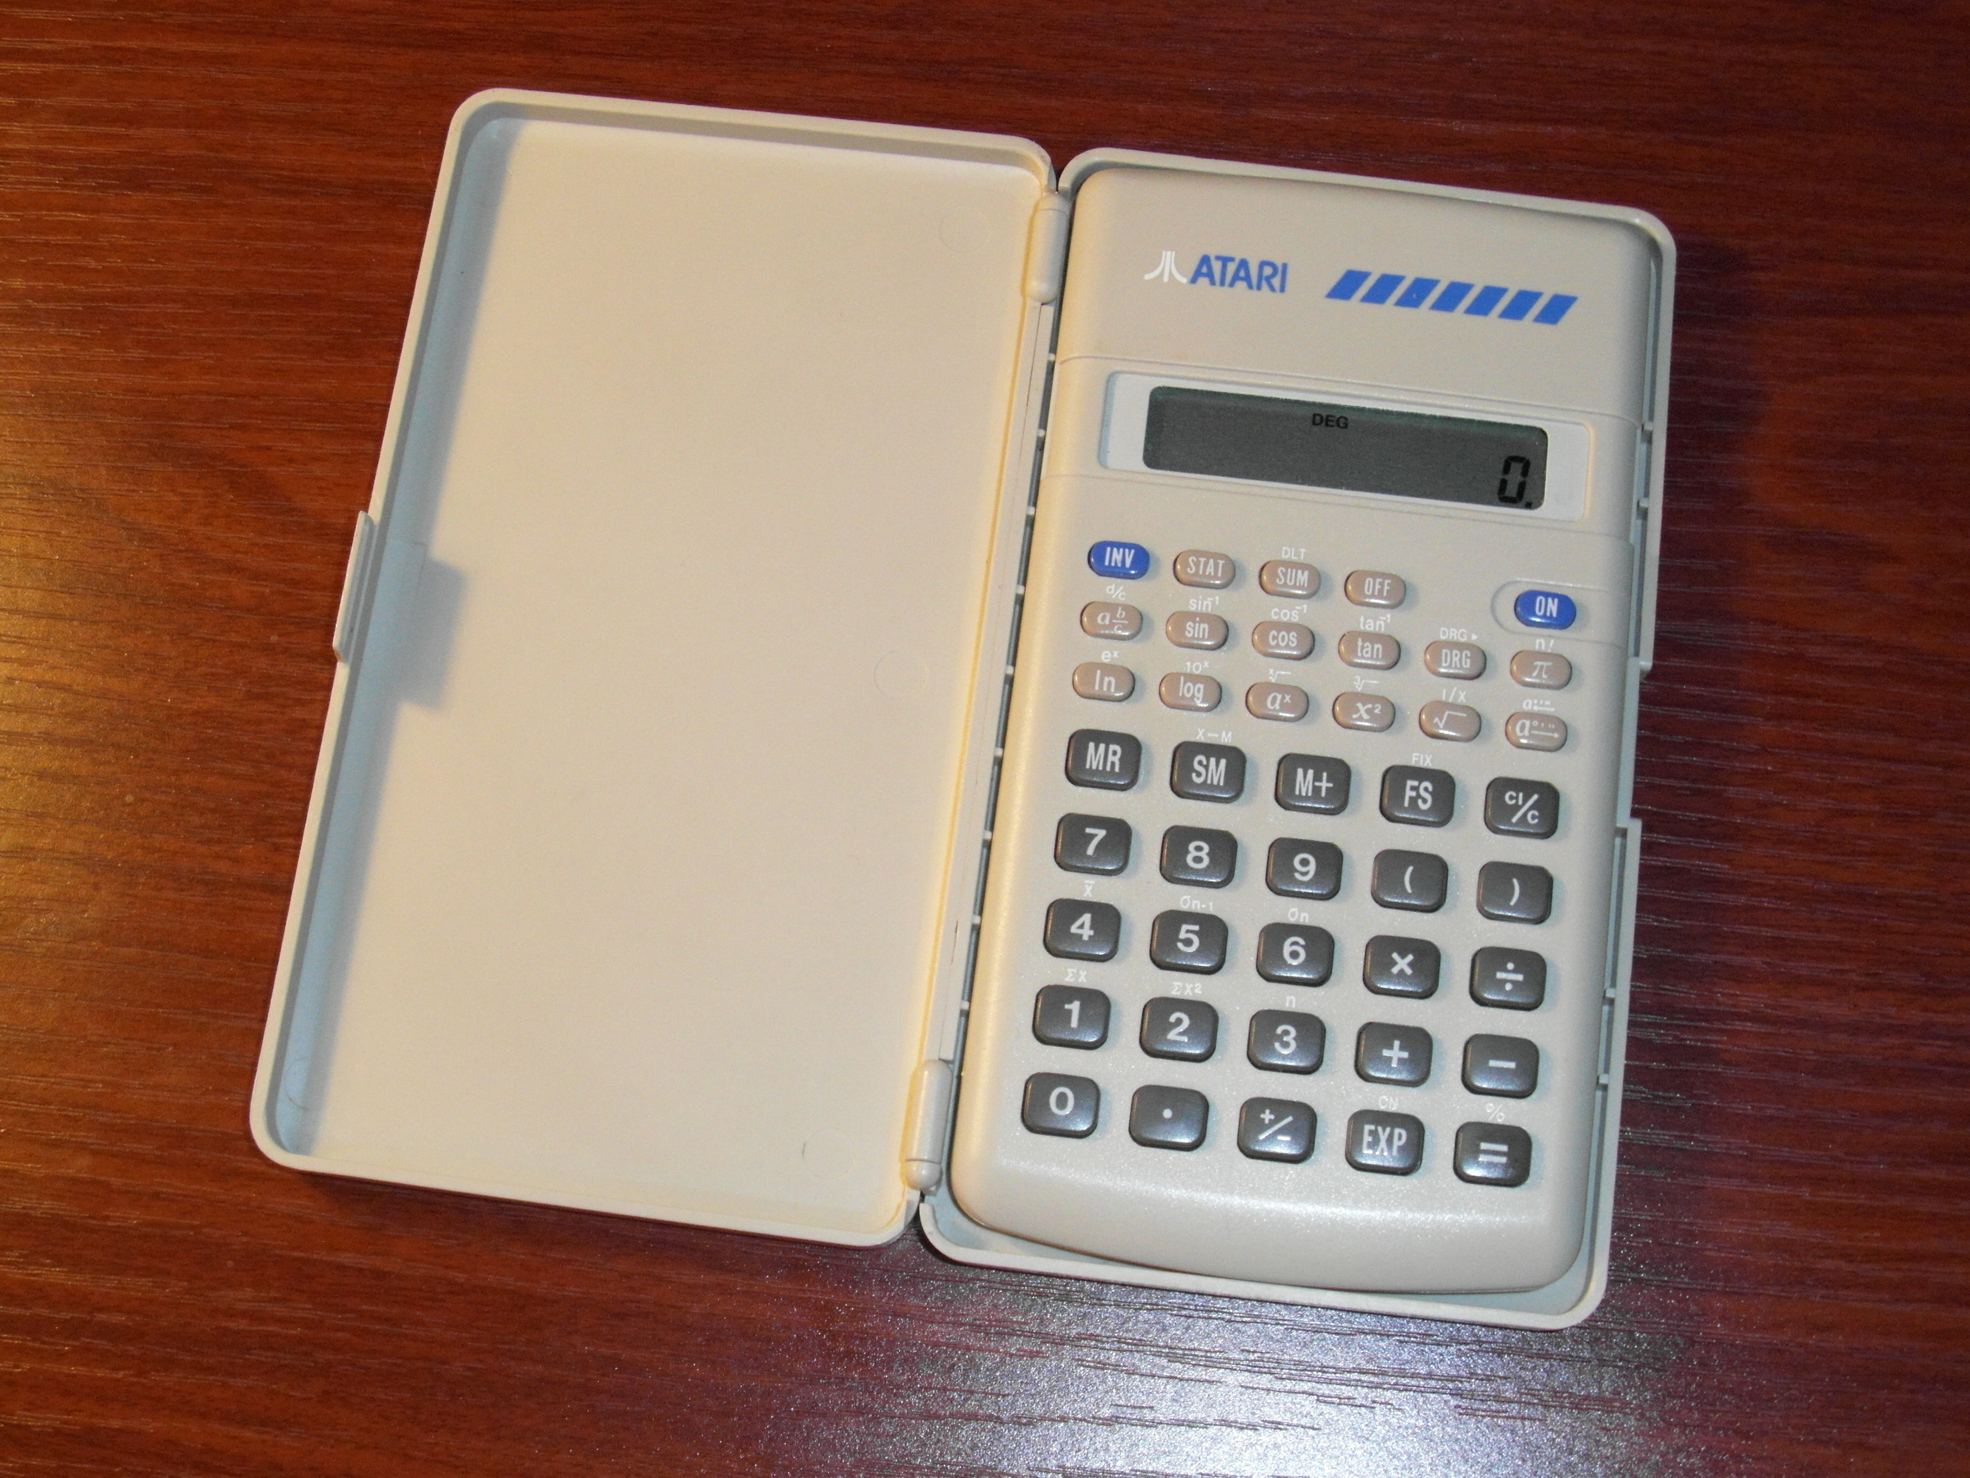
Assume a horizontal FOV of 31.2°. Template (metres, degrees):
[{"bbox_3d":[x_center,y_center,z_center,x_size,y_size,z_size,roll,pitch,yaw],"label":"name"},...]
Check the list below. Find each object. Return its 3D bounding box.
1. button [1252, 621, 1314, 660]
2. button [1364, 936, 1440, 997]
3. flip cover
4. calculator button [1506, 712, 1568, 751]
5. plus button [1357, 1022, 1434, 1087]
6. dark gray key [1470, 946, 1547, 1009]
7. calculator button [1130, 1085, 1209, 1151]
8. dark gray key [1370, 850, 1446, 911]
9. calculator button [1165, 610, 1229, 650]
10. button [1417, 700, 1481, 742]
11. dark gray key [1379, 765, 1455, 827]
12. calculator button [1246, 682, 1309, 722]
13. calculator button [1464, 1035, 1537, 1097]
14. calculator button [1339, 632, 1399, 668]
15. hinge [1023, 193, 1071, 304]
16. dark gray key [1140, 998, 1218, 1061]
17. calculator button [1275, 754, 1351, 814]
[{"bbox_3d":[0.034,-0.011,0.407,0.007,0.002,0.004,6,72,3],"label":"button"},{"bbox_3d":[0.047,0.026,0.400,0.009,0.002,0.007,7,71,3],"label":"button"},{"bbox_3d":[-0.037,-0.012,0.425,0.078,0.006,0.141,7,70,3],"label":"flip cover"},{"bbox_3d":[0.066,-0.001,0.424,0.007,0.002,0.004,7,74,3],"label":"calculator button"},{"bbox_3d":[0.045,0.035,0.392,0.009,0.002,0.007,6,72,3],"label":"plus button"},{"bbox_3d":[0.060,0.027,0.402,0.009,0.002,0.007,7,71,3],"label":"dark gray key"},{"bbox_3d":[0.020,0.042,0.390,0.009,0.002,0.007,6,72,3],"label":"calculator button"},{"bbox_3d":[0.049,0.016,0.403,0.009,0.002,0.007,7,71,3],"label":"dark gray key"},{"bbox_3d":[0.026,-0.013,0.428,0.007,0.002,0.004,7,74,3],"label":"calculator button"},{"bbox_3d":[0.056,-0.002,0.425,0.007,0.002,0.004,7,74,3],"label":"button"},{"bbox_3d":[0.049,0.006,0.401,0.009,0.002,0.007,6,72,3],"label":"dark gray key"},{"bbox_3d":[0.034,-0.004,0.414,0.007,0.002,0.004,7,71,3],"label":"calculator button"},{"bbox_3d":[0.057,0.036,0.391,0.009,0.002,0.007,6,72,3],"label":"calculator button"},{"bbox_3d":[0.045,-0.011,0.412,0.007,0.002,0.004,7,71,3],"label":"calculator button"},{"bbox_3d":[0.008,-0.062,0.444,0.005,0.005,0.015,7,71,3],"label":"hinge"},{"bbox_3d":[0.022,0.033,0.398,0.009,0.002,0.007,7,71,3],"label":"dark gray key"},{"bbox_3d":[0.038,0.005,0.407,0.009,0.002,0.007,7,71,3],"label":"calculator button"}]

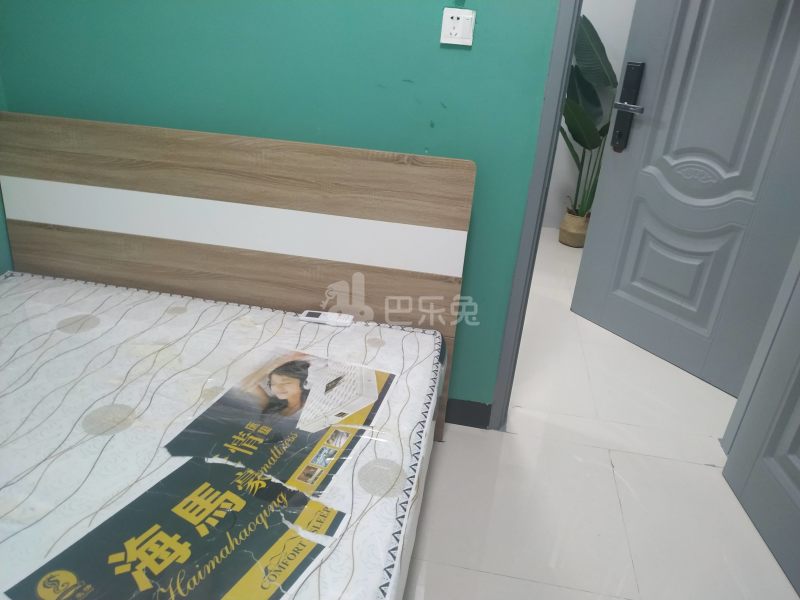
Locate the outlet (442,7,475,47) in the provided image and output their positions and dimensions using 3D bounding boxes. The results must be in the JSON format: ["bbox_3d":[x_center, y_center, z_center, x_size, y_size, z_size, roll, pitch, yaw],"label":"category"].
[{"bbox_3d":[0.158,-0.736,1.497,0.086,0.086,0.013,8,26,8],"label":"outlet"}]

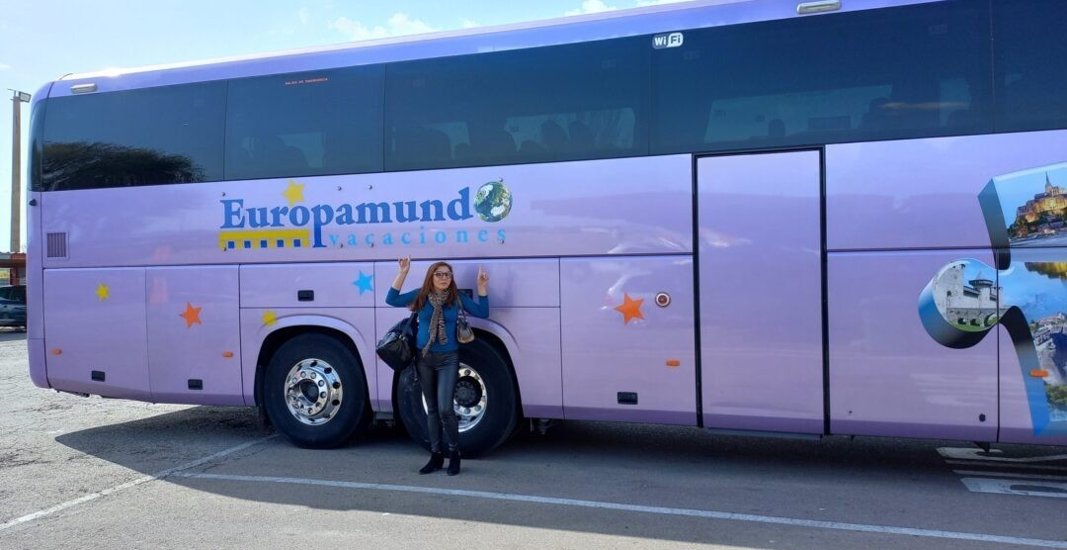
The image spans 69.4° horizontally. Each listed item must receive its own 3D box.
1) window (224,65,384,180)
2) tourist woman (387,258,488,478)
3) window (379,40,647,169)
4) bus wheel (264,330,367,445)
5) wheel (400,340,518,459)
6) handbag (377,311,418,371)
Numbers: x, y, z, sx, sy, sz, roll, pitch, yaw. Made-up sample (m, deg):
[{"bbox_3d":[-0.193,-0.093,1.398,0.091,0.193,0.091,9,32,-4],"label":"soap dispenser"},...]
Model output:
[{"bbox_3d":[-2.066,-1.360,6.947,1.673,0.948,0.060,-1,-4,18],"label":"window"},{"bbox_3d":[-0.725,0.707,6.049,0.780,1.662,0.400,-1,0,3],"label":"tourist woman"},{"bbox_3d":[-0.180,-1.377,6.321,2.304,0.954,0.060,-1,-4,18],"label":"window"},{"bbox_3d":[-1.911,1.040,7.053,1.035,1.035,0.300,-1,0,18],"label":"bus wheel"},{"bbox_3d":[-0.583,1.023,6.612,1.035,1.035,0.300,-1,0,18],"label":"wheel"},{"bbox_3d":[-1.067,0.516,6.050,0.340,0.440,0.240,-1,-1,30],"label":"handbag"}]

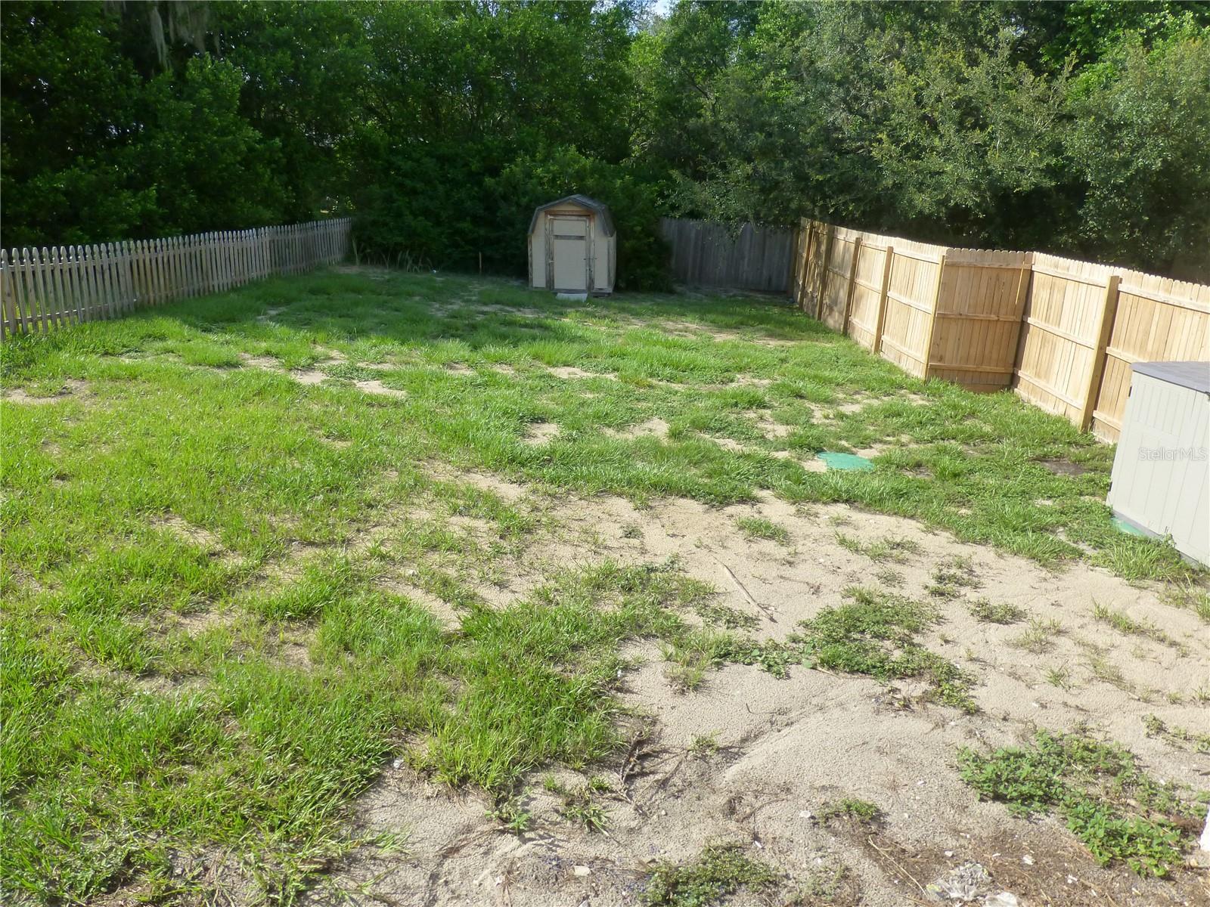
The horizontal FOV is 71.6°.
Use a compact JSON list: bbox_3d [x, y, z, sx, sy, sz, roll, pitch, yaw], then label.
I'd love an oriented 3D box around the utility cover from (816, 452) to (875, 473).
[{"bbox_3d":[2.375,0.088,8.335,0.610,0.050,0.610,3,18,3],"label":"utility cover"}]

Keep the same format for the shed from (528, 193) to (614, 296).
[{"bbox_3d":[-0.766,-5.322,21.275,2.020,2.270,2.300,3,18,3],"label":"shed"}]

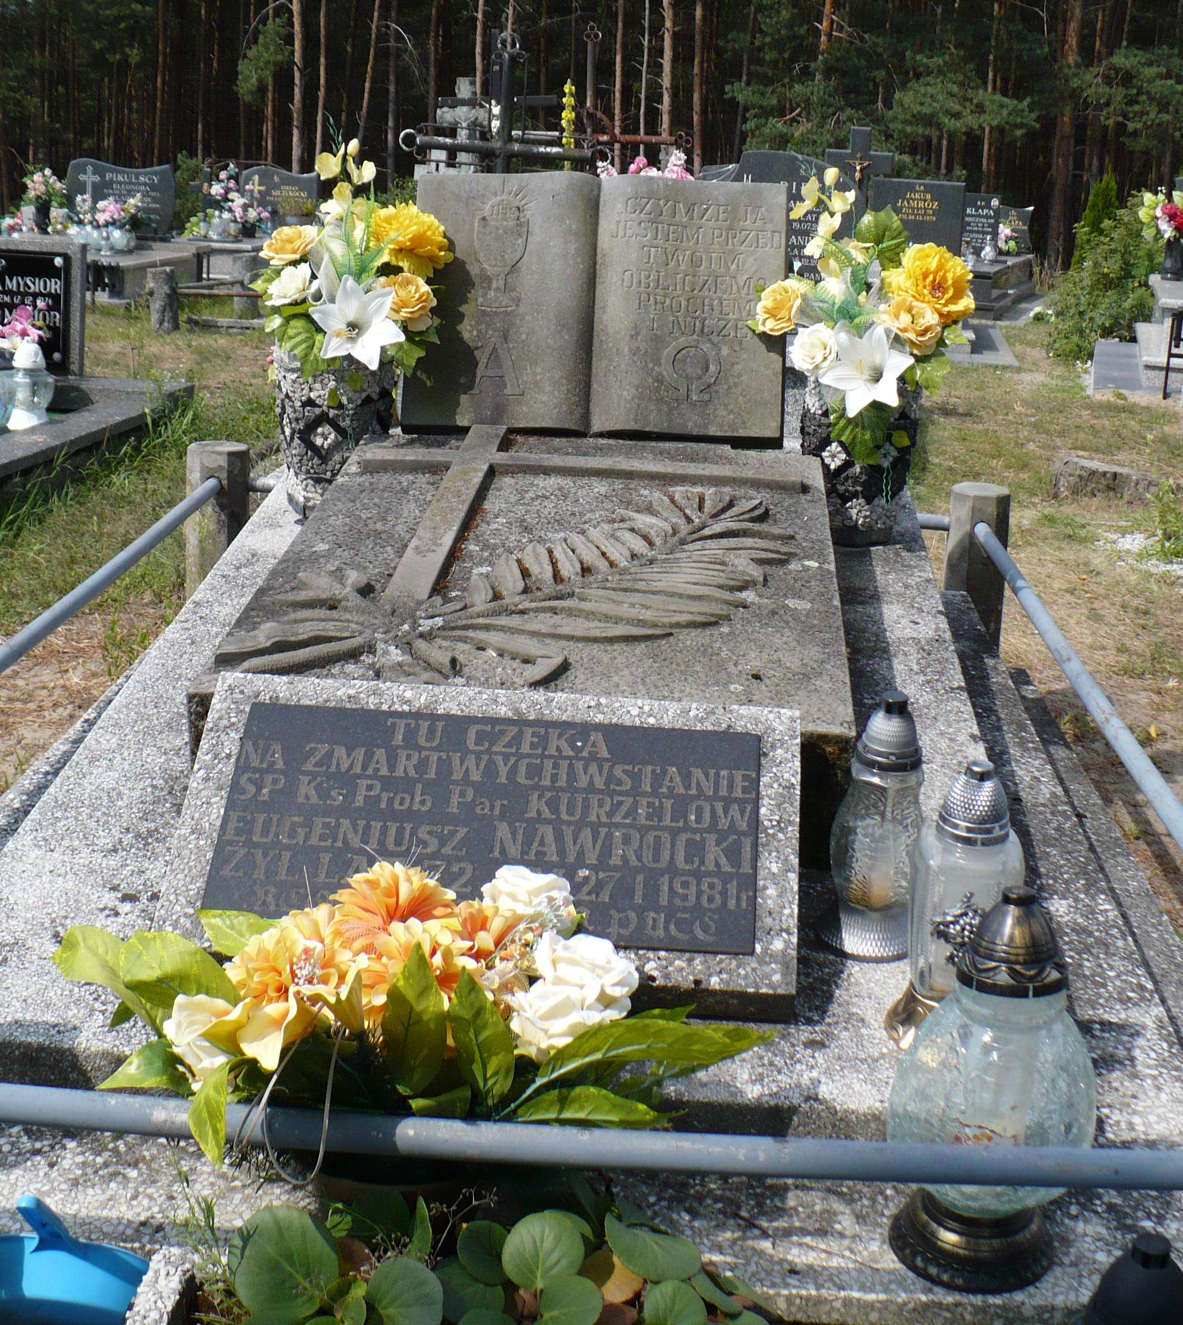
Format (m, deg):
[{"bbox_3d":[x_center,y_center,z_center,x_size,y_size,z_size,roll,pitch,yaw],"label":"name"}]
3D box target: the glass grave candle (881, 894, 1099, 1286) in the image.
[{"bbox_3d":[0.344,0.355,1.630,0.179,0.345,0.179,3,17,3],"label":"glass grave candle"}]

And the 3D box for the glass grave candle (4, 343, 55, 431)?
[{"bbox_3d":[-1.726,-0.853,5.808,0.138,0.260,0.138,3,17,3],"label":"glass grave candle"}]

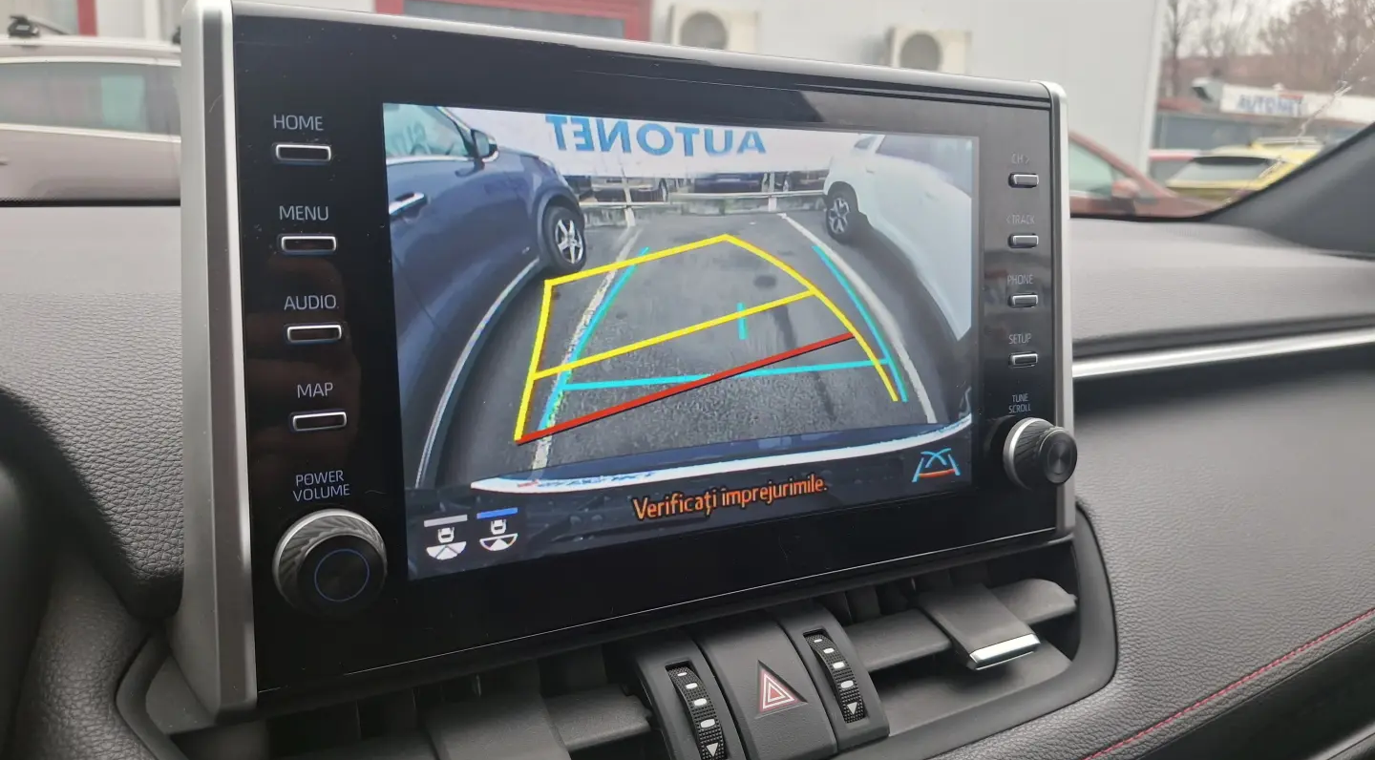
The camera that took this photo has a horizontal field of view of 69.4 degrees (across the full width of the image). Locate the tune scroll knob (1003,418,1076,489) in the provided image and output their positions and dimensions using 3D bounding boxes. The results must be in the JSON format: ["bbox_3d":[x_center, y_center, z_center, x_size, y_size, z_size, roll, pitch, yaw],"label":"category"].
[{"bbox_3d":[0.110,0.023,0.308,0.023,0.023,0.013,-5,6,-30],"label":"tune scroll knob"}]

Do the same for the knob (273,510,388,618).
[{"bbox_3d":[-0.072,0.039,0.203,0.023,0.023,0.013,-5,6,-30],"label":"knob"}]

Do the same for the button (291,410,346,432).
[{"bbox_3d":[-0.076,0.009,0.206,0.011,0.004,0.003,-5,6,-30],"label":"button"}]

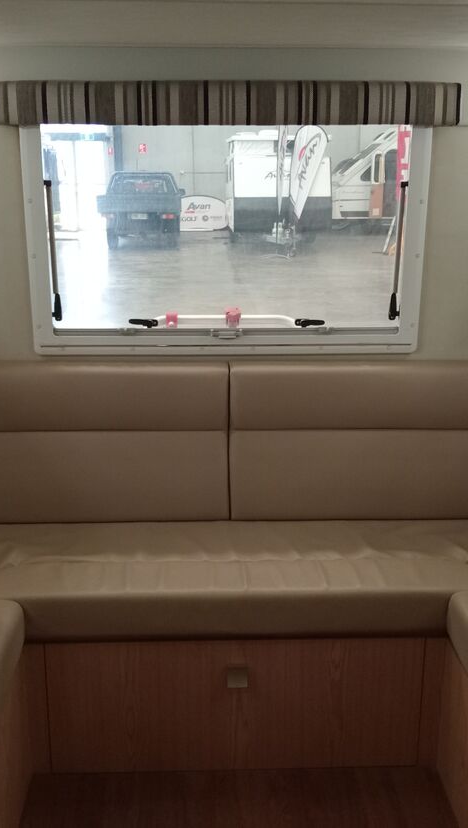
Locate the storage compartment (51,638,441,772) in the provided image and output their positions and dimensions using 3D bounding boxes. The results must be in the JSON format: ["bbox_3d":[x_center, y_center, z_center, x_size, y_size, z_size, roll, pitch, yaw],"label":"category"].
[{"bbox_3d":[0.000,0.715,2.565,0.990,0.402,0.420,0,16,-2],"label":"storage compartment"}]

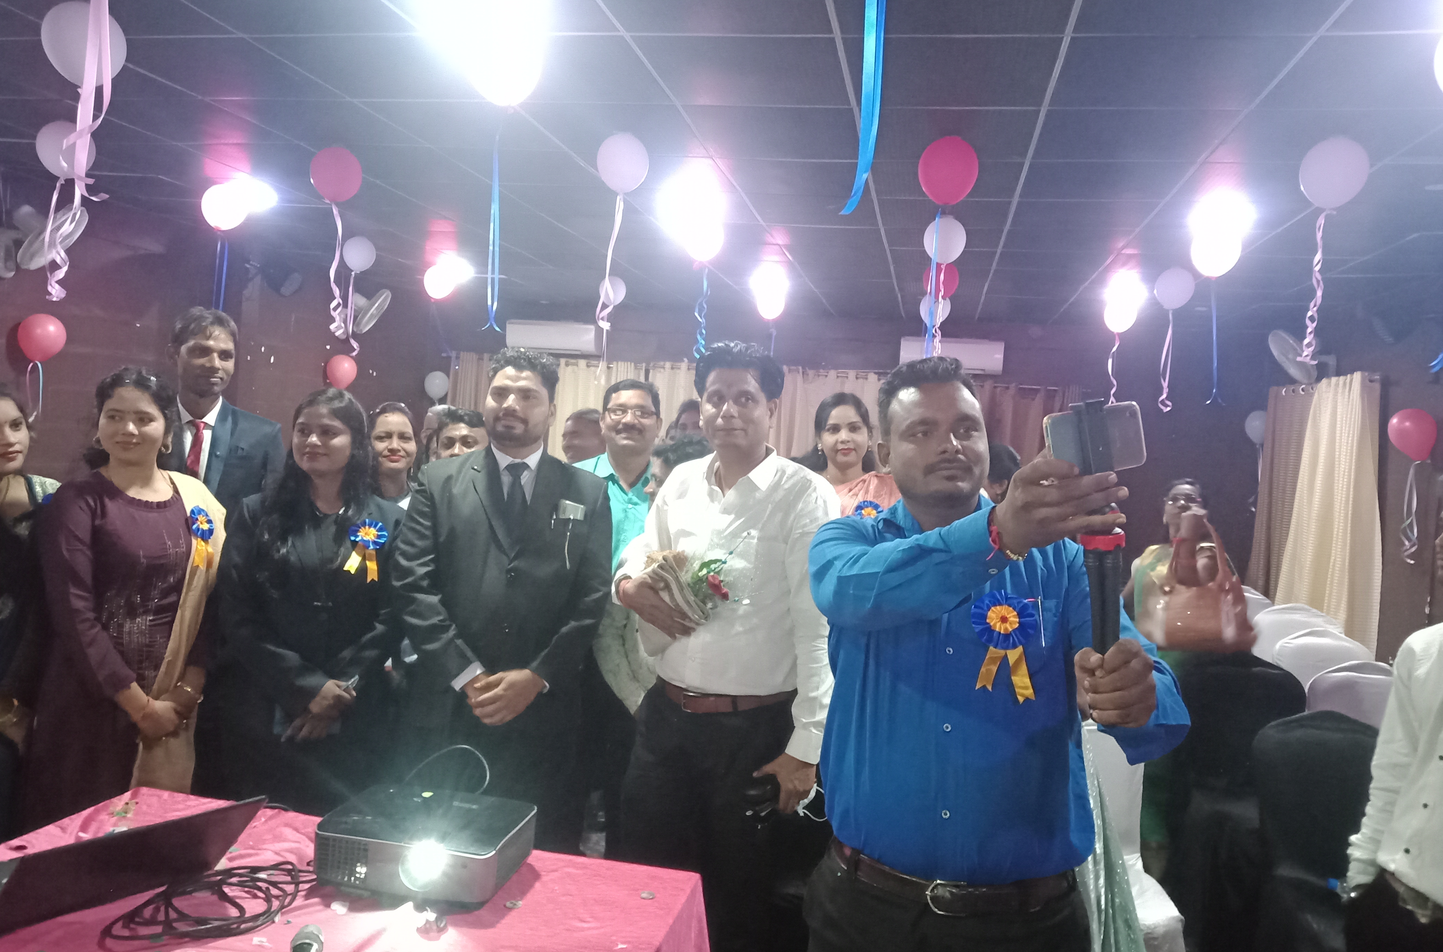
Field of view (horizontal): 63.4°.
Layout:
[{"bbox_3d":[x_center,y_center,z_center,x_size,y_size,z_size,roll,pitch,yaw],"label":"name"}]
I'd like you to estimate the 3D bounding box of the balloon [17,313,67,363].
[{"bbox_3d":[-3.475,-0.703,5.967,0.240,0.248,0.240,4,2,10],"label":"balloon"}]

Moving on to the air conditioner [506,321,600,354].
[{"bbox_3d":[-1.615,-1.304,10.918,0.870,0.280,0.210,4,2,10],"label":"air conditioner"}]

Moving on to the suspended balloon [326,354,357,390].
[{"bbox_3d":[-2.917,-0.795,8.950,0.240,0.265,0.240,4,2,10],"label":"suspended balloon"}]

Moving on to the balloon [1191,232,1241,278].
[{"bbox_3d":[2.202,-0.992,5.200,0.228,0.225,0.228,4,2,10],"label":"balloon"}]

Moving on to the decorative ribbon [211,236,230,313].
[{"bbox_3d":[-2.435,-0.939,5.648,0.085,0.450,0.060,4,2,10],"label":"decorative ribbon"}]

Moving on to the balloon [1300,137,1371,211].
[{"bbox_3d":[1.938,-0.958,3.693,0.220,0.240,0.220,4,2,10],"label":"balloon"}]

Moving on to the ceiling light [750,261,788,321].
[{"bbox_3d":[0.293,-1.130,7.132,0.234,0.358,0.234,4,2,10],"label":"ceiling light"}]

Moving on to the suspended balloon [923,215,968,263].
[{"bbox_3d":[1.115,-1.179,5.815,0.225,0.242,0.225,4,2,10],"label":"suspended balloon"}]

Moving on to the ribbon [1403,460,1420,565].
[{"bbox_3d":[3.628,0.187,6.143,0.095,0.560,0.085,4,2,10],"label":"ribbon"}]

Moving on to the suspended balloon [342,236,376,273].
[{"bbox_3d":[-2.146,-1.314,6.922,0.200,0.220,0.200,4,2,10],"label":"suspended balloon"}]

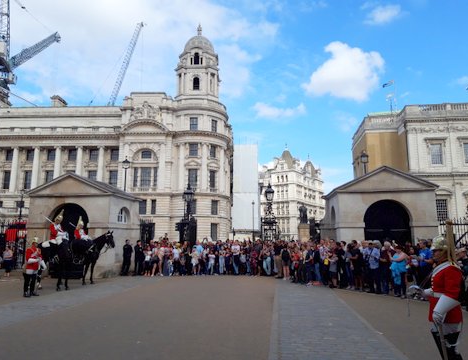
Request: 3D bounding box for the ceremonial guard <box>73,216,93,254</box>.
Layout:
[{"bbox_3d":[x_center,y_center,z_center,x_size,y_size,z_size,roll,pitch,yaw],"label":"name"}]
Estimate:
[{"bbox_3d":[-6.559,2.461,15.608,0.850,1.853,0.750,-4,-10,28],"label":"ceremonial guard"}]

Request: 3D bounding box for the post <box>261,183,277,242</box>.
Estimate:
[{"bbox_3d":[2.050,2.720,20.927,0.900,5.080,0.900,-1,-8,5],"label":"post"}]

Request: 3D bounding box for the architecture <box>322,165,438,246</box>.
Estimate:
[{"bbox_3d":[6.960,2.236,17.894,4.450,5.077,4.450,-1,-8,5],"label":"architecture"}]

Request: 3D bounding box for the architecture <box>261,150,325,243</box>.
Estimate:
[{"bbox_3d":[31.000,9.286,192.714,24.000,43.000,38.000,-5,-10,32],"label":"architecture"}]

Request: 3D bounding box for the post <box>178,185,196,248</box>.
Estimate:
[{"bbox_3d":[-2.722,2.768,21.324,0.950,5.110,0.950,-1,-8,5],"label":"post"}]

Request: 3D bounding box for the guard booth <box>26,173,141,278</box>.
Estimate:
[{"bbox_3d":[-7.913,2.513,19.694,4.450,5.098,4.450,-1,-8,5],"label":"guard booth"}]

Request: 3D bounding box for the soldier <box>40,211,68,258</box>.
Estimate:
[{"bbox_3d":[-7.018,2.175,14.134,0.950,1.995,0.800,-4,-10,28],"label":"soldier"}]

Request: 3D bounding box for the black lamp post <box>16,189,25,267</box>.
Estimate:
[{"bbox_3d":[-13.411,3.062,22.696,0.450,4.963,0.450,-1,-8,5],"label":"black lamp post"}]

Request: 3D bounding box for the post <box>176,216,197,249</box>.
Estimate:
[{"bbox_3d":[-2.763,3.747,21.180,1.100,3.132,1.100,-1,-8,5],"label":"post"}]

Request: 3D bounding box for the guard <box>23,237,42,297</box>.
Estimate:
[{"bbox_3d":[-6.722,2.895,12.056,0.520,1.932,0.570,-5,-10,30],"label":"guard"}]

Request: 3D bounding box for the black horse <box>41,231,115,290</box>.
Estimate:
[{"bbox_3d":[-6.352,3.134,14.599,2.750,2.260,0.900,-3,-9,22],"label":"black horse"}]

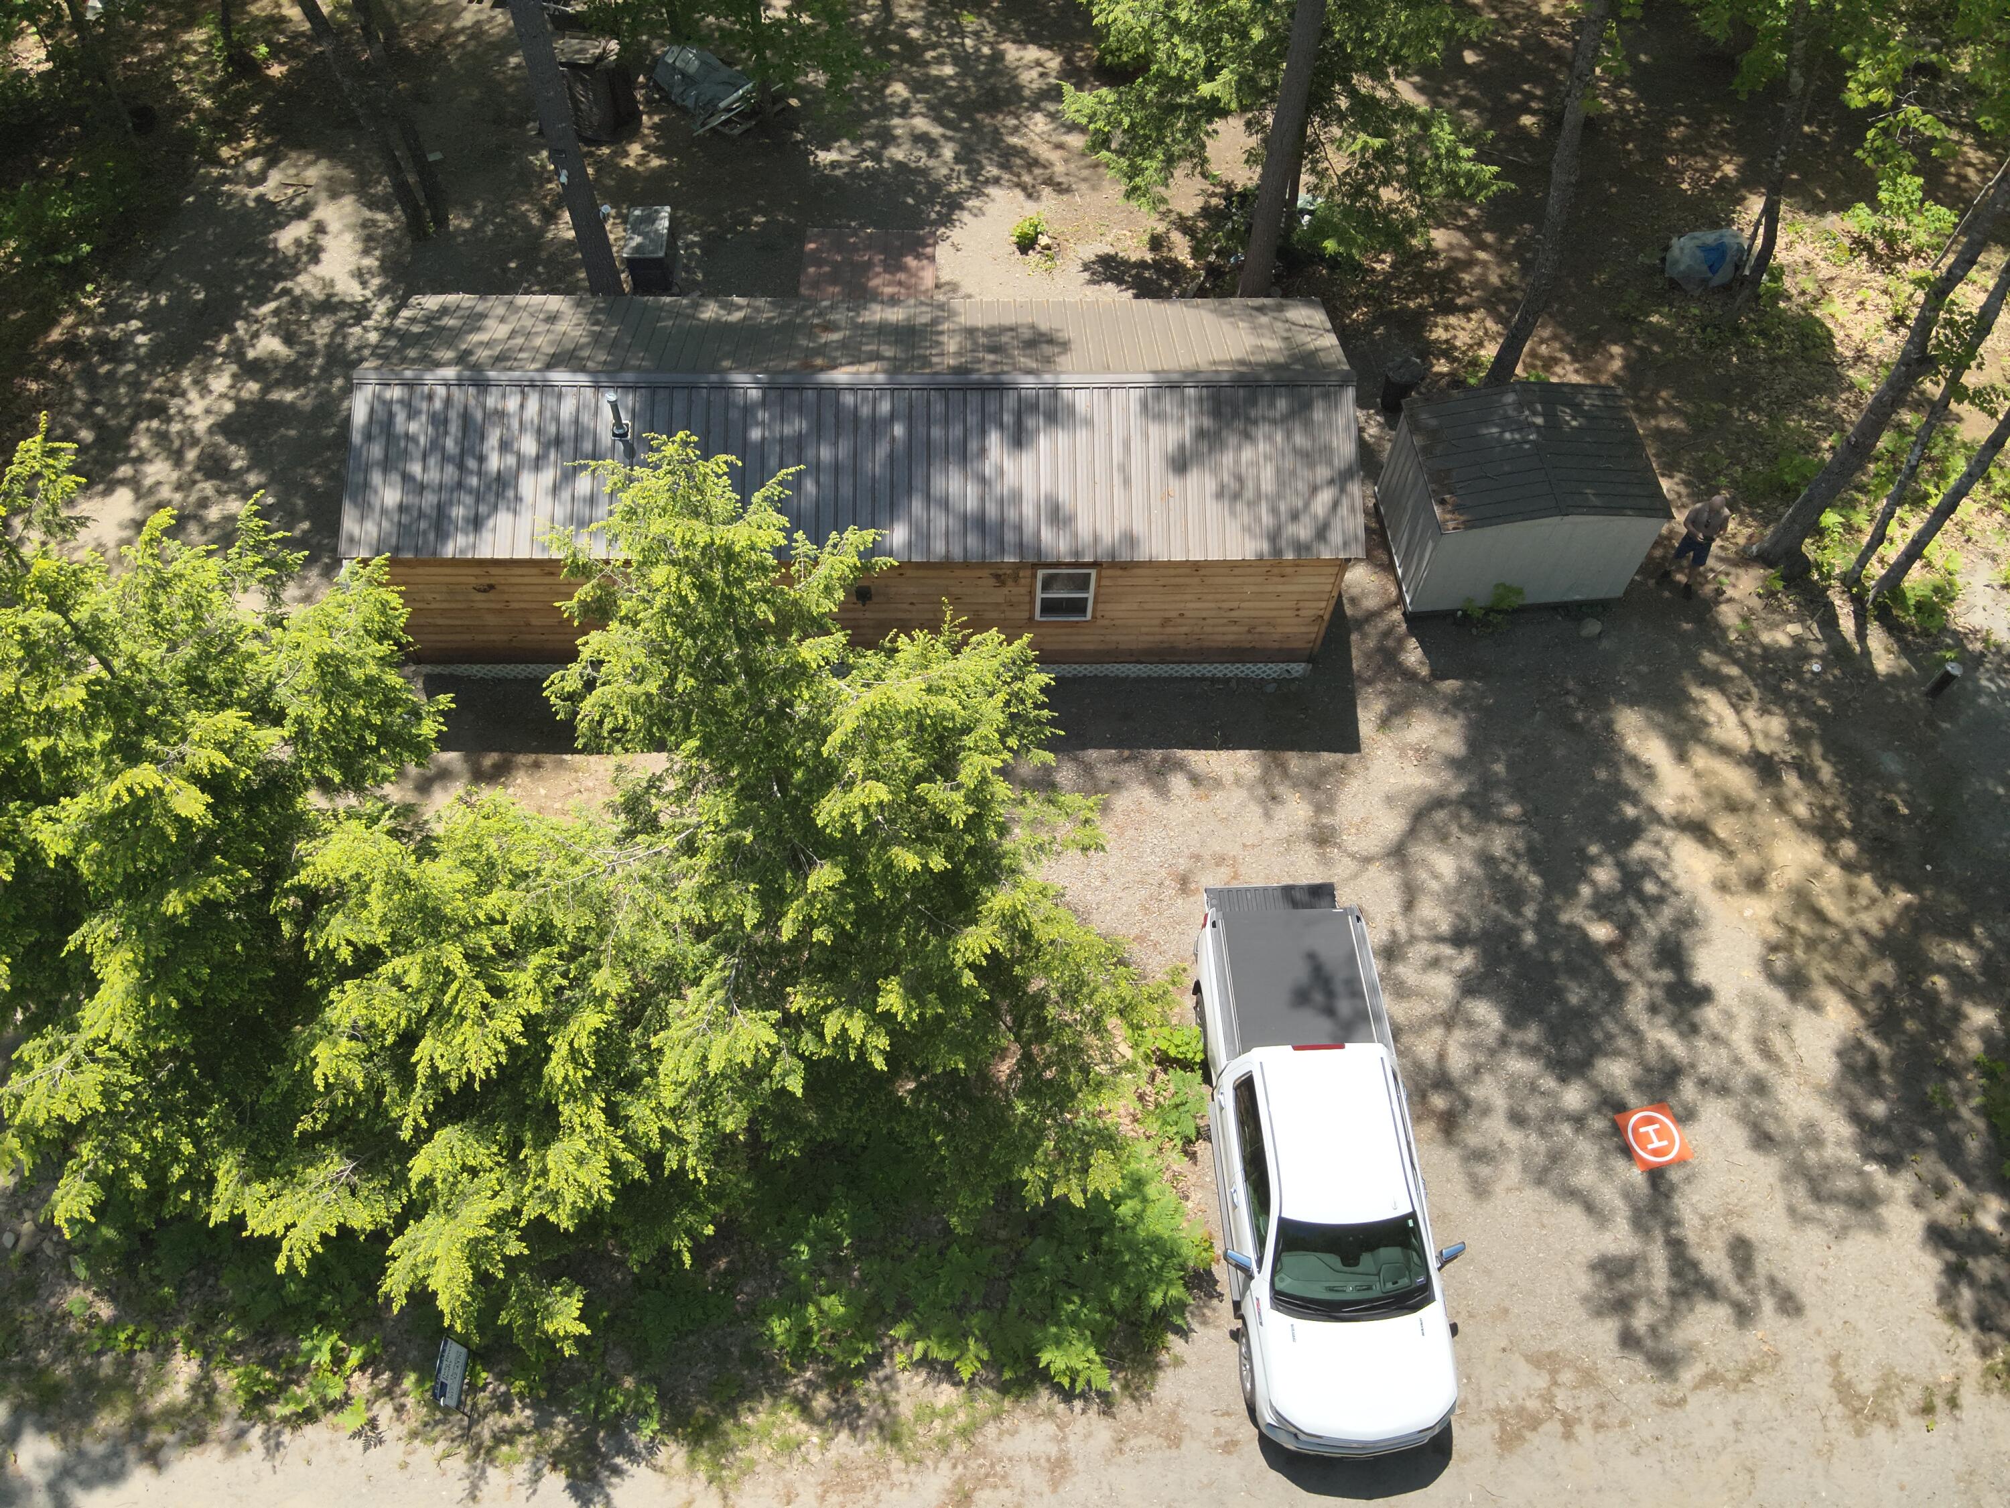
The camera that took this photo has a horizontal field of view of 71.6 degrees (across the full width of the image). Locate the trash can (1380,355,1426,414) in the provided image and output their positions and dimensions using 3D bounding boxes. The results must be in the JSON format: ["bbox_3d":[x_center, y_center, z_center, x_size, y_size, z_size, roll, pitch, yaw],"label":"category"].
[{"bbox_3d":[6.211,-5.786,21.898,0.580,0.930,0.580,0,61,0],"label":"trash can"}]

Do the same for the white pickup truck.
[{"bbox_3d":[3.474,4.358,15.588,2.300,1.920,6.350,-3,61,-2],"label":"white pickup truck"}]

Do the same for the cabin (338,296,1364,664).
[{"bbox_3d":[-1.873,-3.814,19.014,12.510,3.808,4.459,0,61,0],"label":"cabin"}]

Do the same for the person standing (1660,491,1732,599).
[{"bbox_3d":[9.856,-2.956,19.838,0.580,1.750,0.500,18,62,10],"label":"person standing"}]

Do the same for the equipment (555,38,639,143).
[{"bbox_3d":[-7.296,-11.902,24.985,1.150,1.500,0.850,0,61,0],"label":"equipment"}]

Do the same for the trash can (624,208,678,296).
[{"bbox_3d":[-5.935,-8.425,23.421,0.700,0.810,1.120,0,61,0],"label":"trash can"}]

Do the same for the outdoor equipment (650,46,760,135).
[{"bbox_3d":[-5.436,-12.019,25.471,1.300,0.780,1.550,-36,67,-18],"label":"outdoor equipment"}]

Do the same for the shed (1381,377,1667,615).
[{"bbox_3d":[7.345,-3.695,20.046,3.173,2.102,2.382,-4,61,-3],"label":"shed"}]

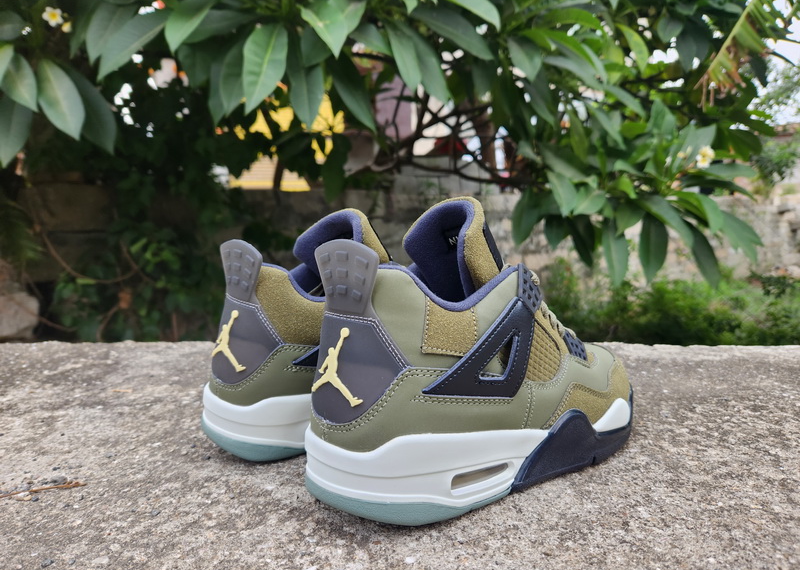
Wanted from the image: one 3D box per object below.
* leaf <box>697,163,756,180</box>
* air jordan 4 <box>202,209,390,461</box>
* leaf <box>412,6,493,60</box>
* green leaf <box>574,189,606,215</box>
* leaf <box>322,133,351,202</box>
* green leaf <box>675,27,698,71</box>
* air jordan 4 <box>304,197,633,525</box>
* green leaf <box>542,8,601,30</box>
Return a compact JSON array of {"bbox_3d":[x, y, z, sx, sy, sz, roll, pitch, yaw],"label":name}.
[{"bbox_3d":[1.072,-0.374,1.750,0.200,0.055,0.070,0,3,-6],"label":"leaf"},{"bbox_3d":[-0.016,0.029,0.462,0.300,0.176,0.112,-1,3,-37],"label":"air jordan 4"},{"bbox_3d":[0.136,-0.639,1.350,0.250,0.068,0.035,31,-11,19],"label":"leaf"},{"bbox_3d":[0.574,-0.248,1.600,0.140,0.062,0.035,-37,-2,-41],"label":"green leaf"},{"bbox_3d":[-0.179,-0.332,1.500,0.075,0.195,0.040,0,3,-11],"label":"leaf"},{"bbox_3d":[0.943,-0.779,1.750,0.078,0.155,0.045,1,3,11],"label":"green leaf"},{"bbox_3d":[0.069,0.033,0.380,0.300,0.176,0.112,-2,3,-40],"label":"air jordan 4"},{"bbox_3d":[0.516,-0.802,1.600,0.180,0.060,0.065,1,3,0],"label":"green leaf"}]

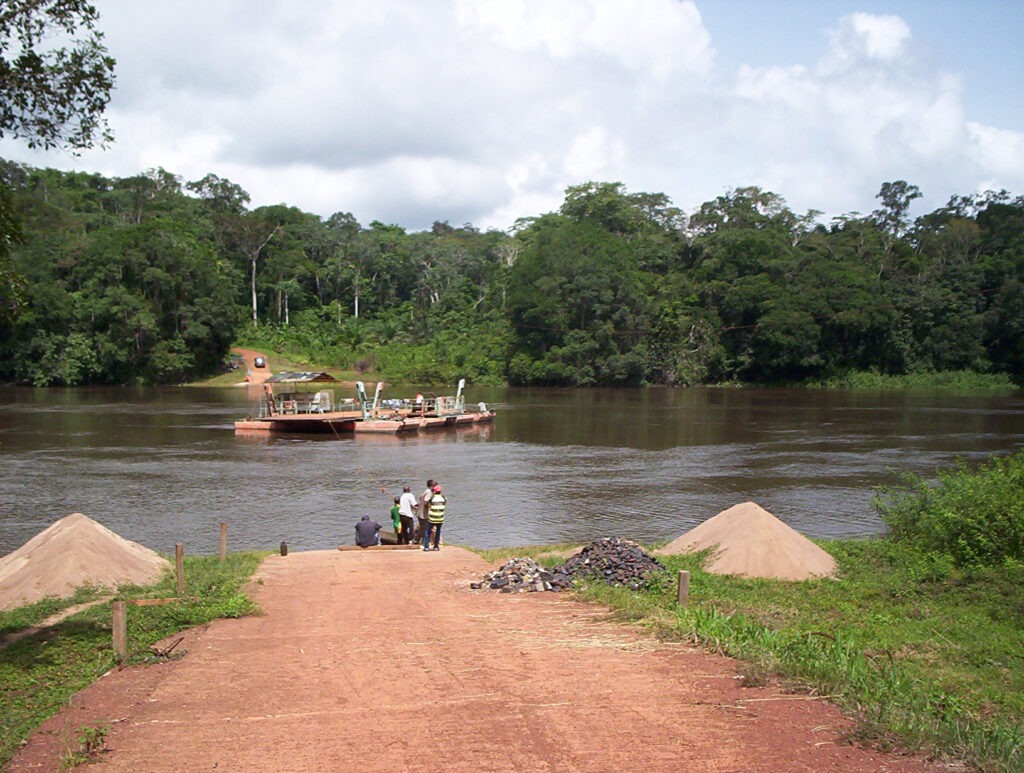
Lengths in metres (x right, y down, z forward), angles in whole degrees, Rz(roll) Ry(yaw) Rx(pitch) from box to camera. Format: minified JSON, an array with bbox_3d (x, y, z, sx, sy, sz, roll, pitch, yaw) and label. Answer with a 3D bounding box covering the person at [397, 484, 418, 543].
[{"bbox_3d":[-2.682,3.356,29.200,0.500,1.600,0.360,1,2,22],"label":"person"}]

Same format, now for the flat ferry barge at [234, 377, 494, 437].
[{"bbox_3d":[-10.840,1.059,88.991,13.600,4.200,16.400,1,2,25],"label":"flat ferry barge"}]

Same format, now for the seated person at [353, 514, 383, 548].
[{"bbox_3d":[-3.719,3.784,29.200,0.640,0.920,0.720,0,2,0],"label":"seated person"}]

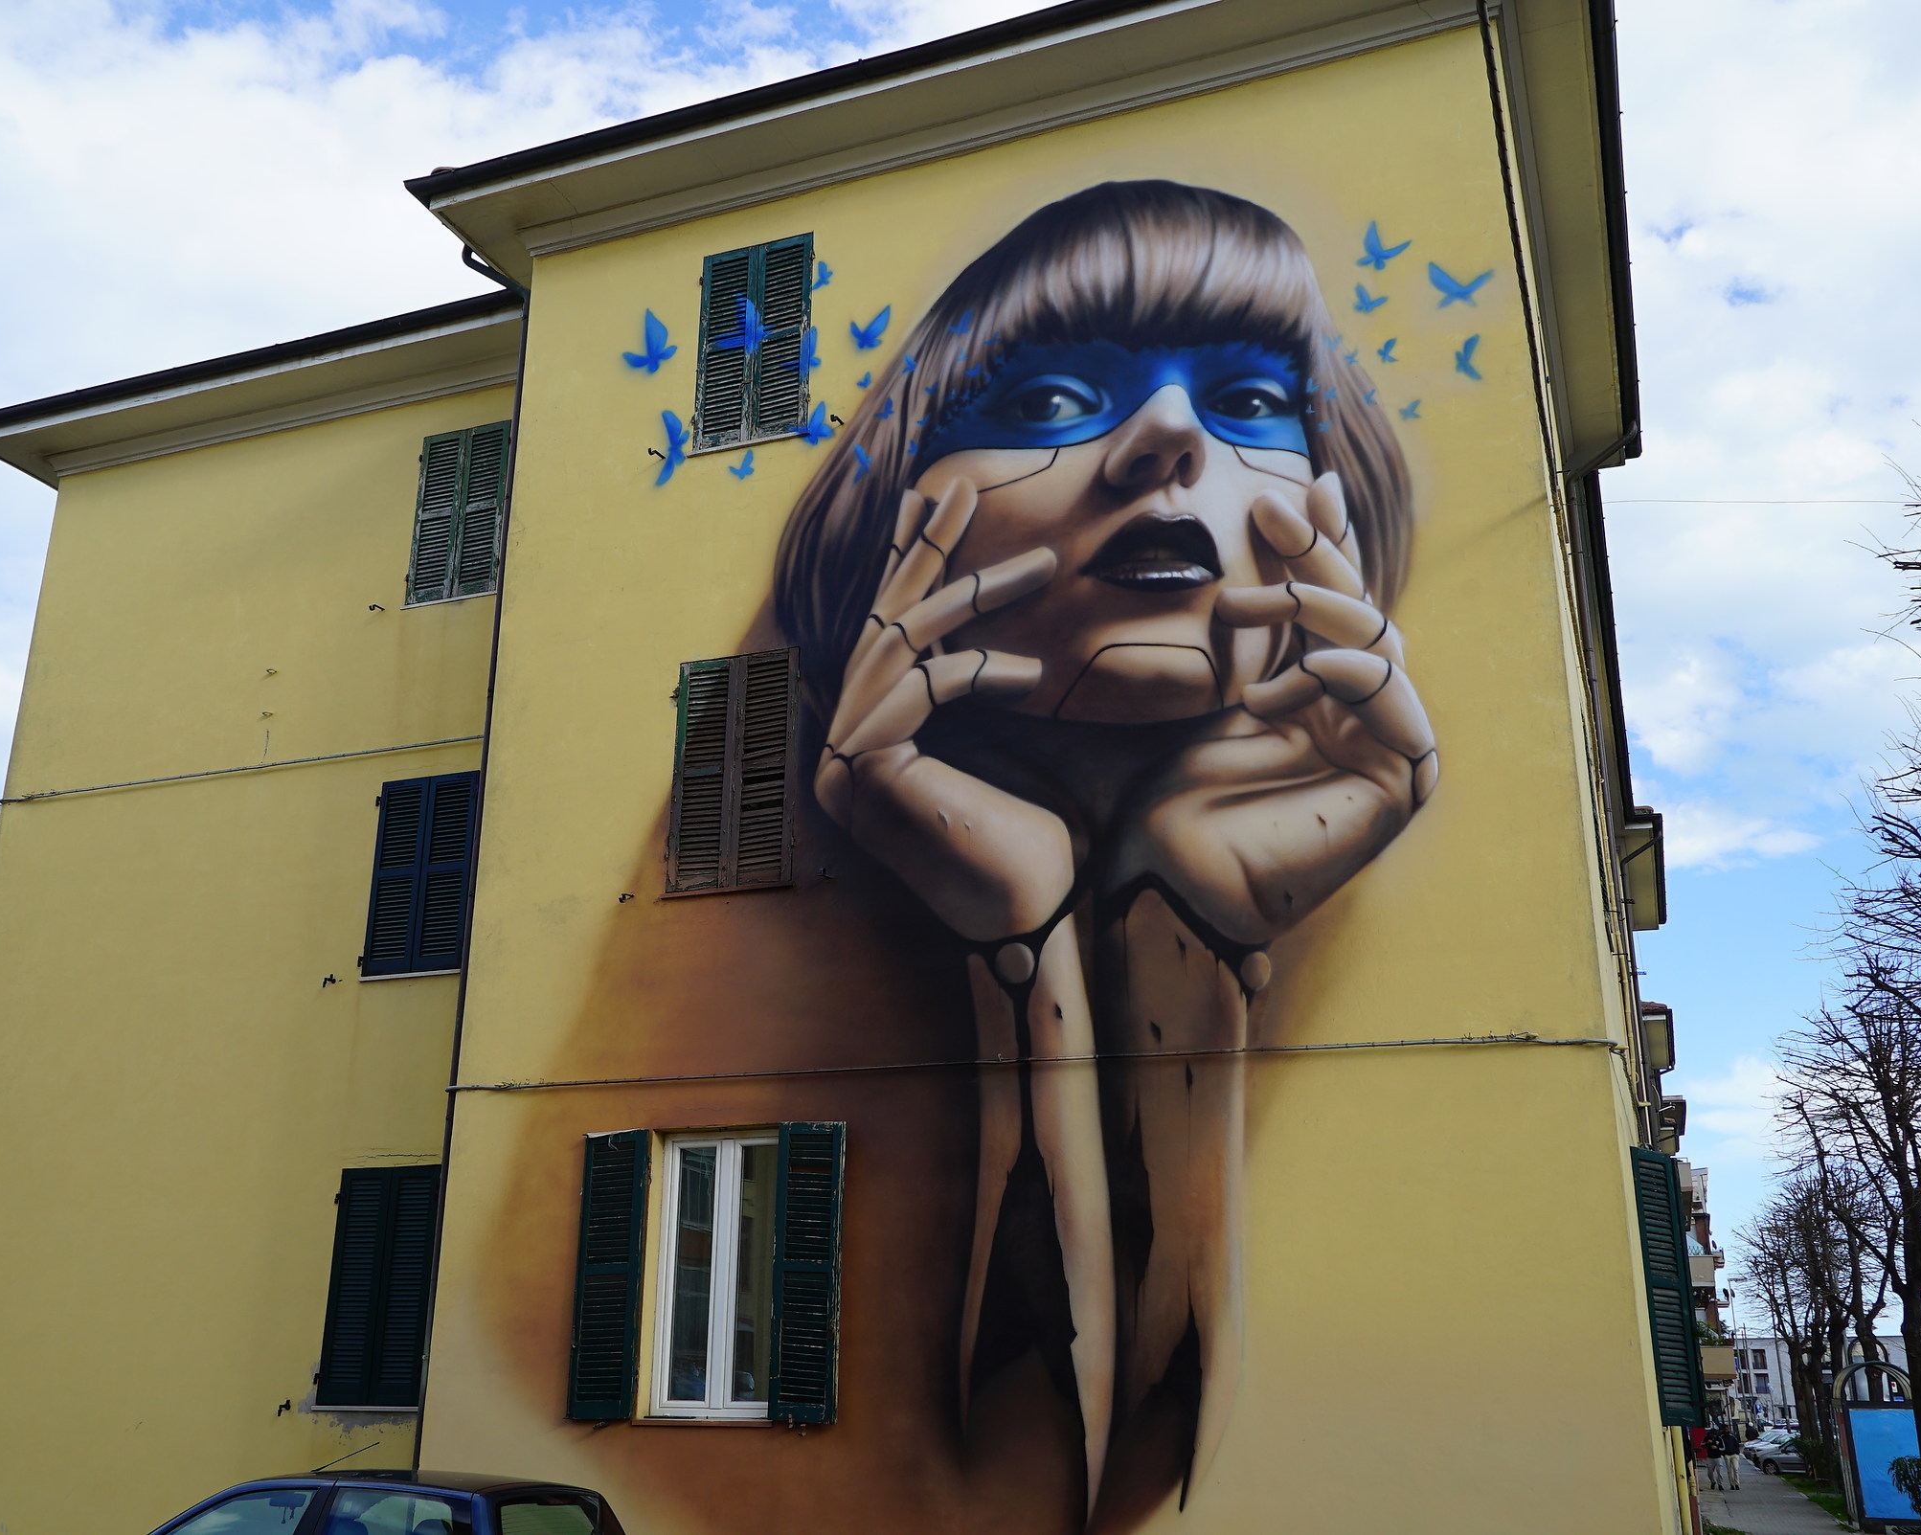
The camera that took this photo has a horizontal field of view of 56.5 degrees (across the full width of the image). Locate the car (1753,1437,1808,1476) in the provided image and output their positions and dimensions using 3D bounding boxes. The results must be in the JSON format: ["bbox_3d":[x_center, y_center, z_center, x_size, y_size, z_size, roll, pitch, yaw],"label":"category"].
[{"bbox_3d":[32.086,25.920,67.500,3.900,1.460,1.680,-3,-19,11],"label":"car"}]

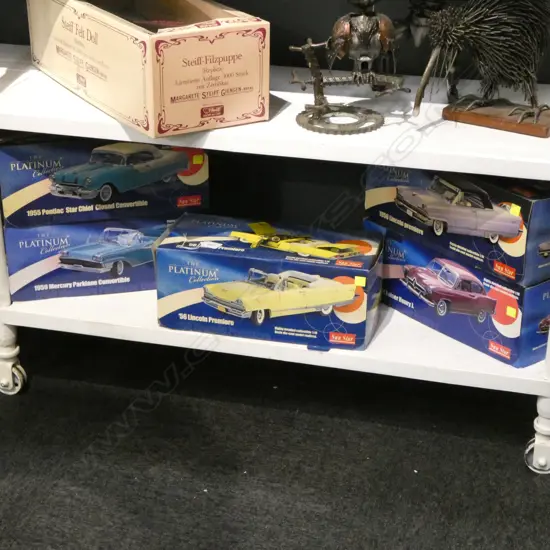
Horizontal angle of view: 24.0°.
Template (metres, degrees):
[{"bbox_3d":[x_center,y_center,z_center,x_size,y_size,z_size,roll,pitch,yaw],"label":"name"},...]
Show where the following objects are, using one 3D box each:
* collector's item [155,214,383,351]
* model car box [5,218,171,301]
[{"bbox_3d":[-0.005,0.007,2.260,0.365,0.145,0.166,6,25,12],"label":"collector's item"},{"bbox_3d":[-0.305,-0.064,2.350,0.355,0.143,0.161,-5,26,-11],"label":"model car box"}]

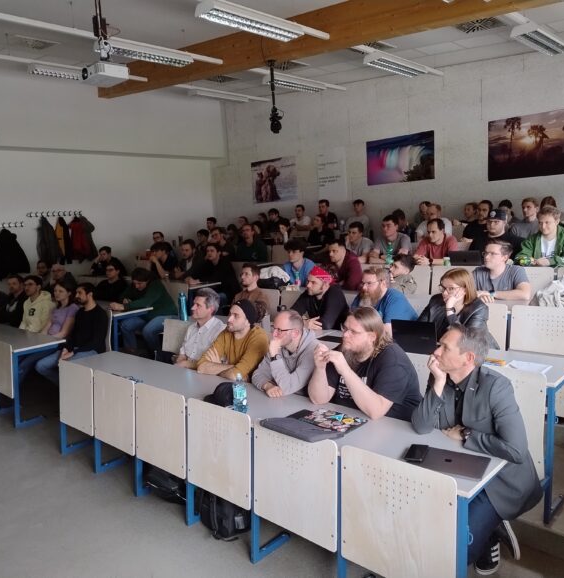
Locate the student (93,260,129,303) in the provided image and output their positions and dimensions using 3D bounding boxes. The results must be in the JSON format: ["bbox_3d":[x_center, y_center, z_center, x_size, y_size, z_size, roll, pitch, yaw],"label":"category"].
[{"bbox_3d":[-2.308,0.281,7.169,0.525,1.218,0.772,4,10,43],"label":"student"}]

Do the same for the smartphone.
[{"bbox_3d":[0.601,0.731,2.375,0.076,0.011,0.154,0,8,25],"label":"smartphone"}]

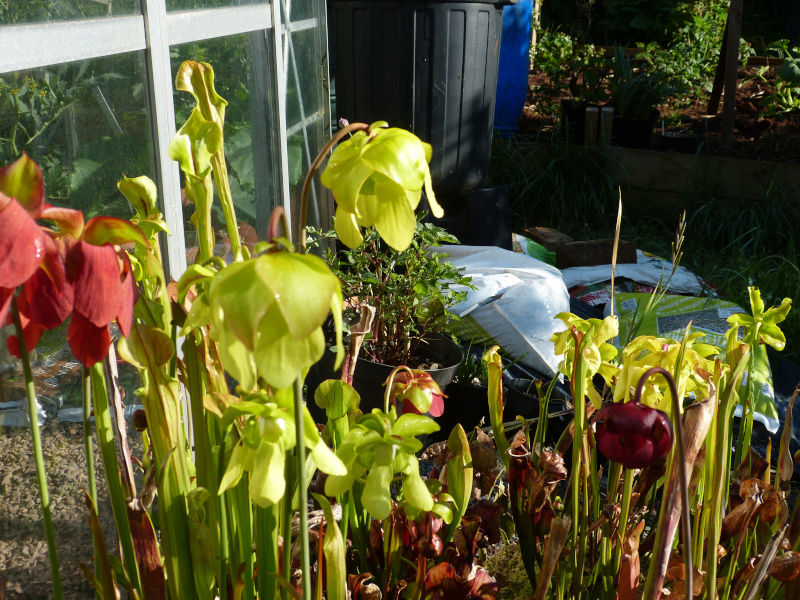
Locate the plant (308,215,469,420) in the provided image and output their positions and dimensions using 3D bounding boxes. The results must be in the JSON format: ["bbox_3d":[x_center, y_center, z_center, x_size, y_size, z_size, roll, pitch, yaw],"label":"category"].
[{"bbox_3d":[-0.023,0.062,1.980,0.272,0.387,0.272,3,18,0],"label":"plant"}]

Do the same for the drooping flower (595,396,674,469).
[{"bbox_3d":[0.186,0.105,0.900,0.059,0.054,0.059,-1,18,0],"label":"drooping flower"}]

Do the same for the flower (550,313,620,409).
[{"bbox_3d":[0.173,0.057,1.060,0.061,0.086,0.061,-1,18,0],"label":"flower"}]

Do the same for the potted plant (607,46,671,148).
[{"bbox_3d":[0.882,-0.751,4.200,0.214,0.359,0.192,-1,18,0],"label":"potted plant"}]

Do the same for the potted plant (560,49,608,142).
[{"bbox_3d":[0.699,-0.769,4.300,0.181,0.354,0.181,-1,18,0],"label":"potted plant"}]

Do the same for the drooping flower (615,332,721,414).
[{"bbox_3d":[0.241,0.068,1.030,0.090,0.066,0.077,-1,18,0],"label":"drooping flower"}]

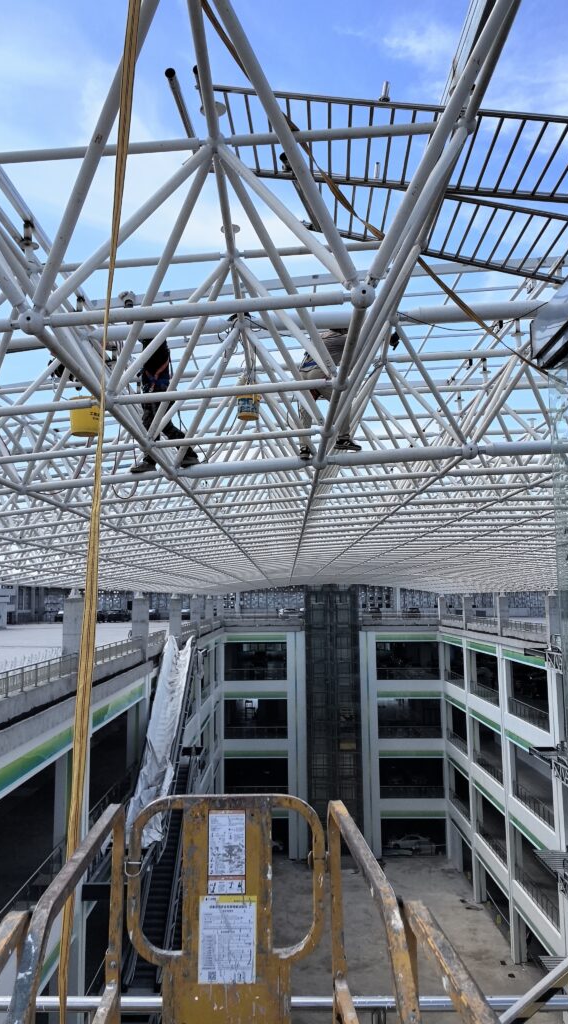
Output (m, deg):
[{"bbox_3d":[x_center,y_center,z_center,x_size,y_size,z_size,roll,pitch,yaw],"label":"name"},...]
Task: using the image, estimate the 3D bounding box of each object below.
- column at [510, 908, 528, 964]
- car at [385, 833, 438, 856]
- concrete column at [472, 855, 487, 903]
[{"bbox_3d":[17.378,31.082,59.126,0.946,4.200,0.896,0,-6,0],"label":"column"},{"bbox_3d":[13.660,35.394,85.607,4.700,1.450,1.820,0,-6,0],"label":"car"},{"bbox_3d":[17.414,32.432,71.411,0.946,4.200,0.913,0,-6,0],"label":"concrete column"}]

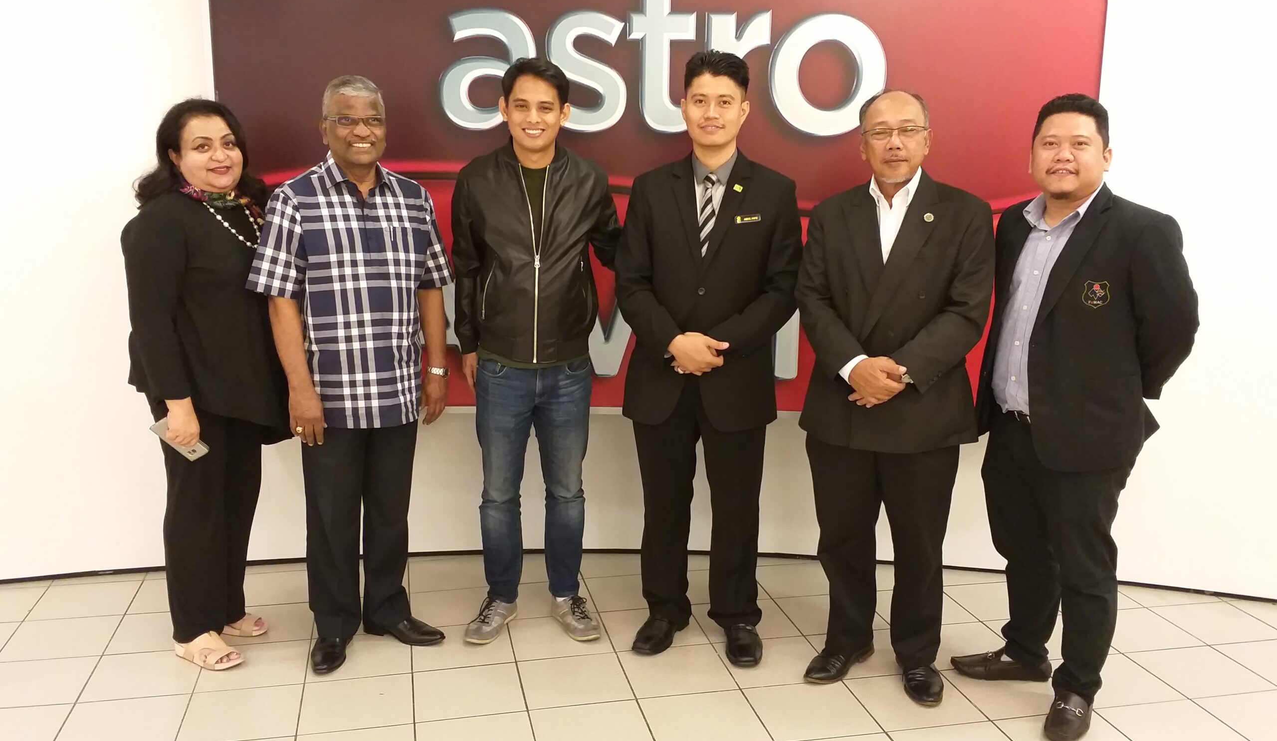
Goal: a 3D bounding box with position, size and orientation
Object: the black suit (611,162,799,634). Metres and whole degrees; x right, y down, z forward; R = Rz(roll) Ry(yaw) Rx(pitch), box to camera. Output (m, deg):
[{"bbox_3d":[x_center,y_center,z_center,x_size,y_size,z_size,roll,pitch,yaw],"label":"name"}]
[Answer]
[{"bbox_3d":[0.189,0.077,2.804,0.560,1.400,0.360,2,11,6],"label":"black suit"}]

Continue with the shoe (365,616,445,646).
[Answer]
[{"bbox_3d":[-0.728,0.786,2.988,0.280,0.095,0.100,3,11,14],"label":"shoe"}]

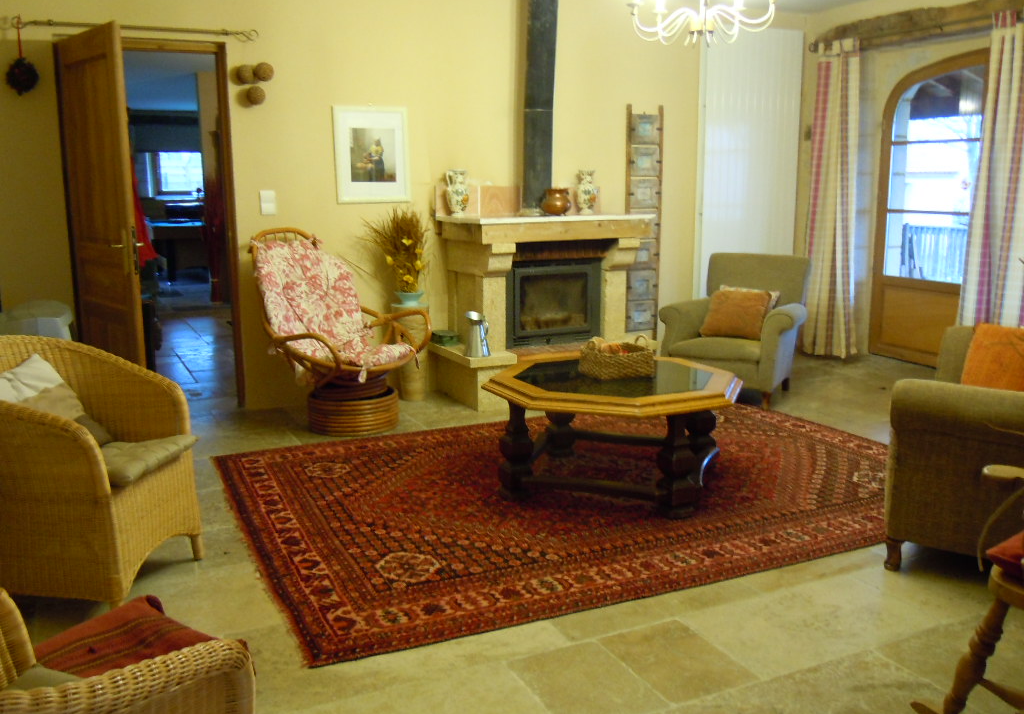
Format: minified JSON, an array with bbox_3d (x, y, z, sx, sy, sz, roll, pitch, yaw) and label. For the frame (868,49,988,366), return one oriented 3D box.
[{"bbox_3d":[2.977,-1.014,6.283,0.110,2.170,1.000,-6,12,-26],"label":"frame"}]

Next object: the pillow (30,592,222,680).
[{"bbox_3d":[-0.704,0.593,1.680,0.380,0.110,0.280,7,13,33],"label":"pillow"}]

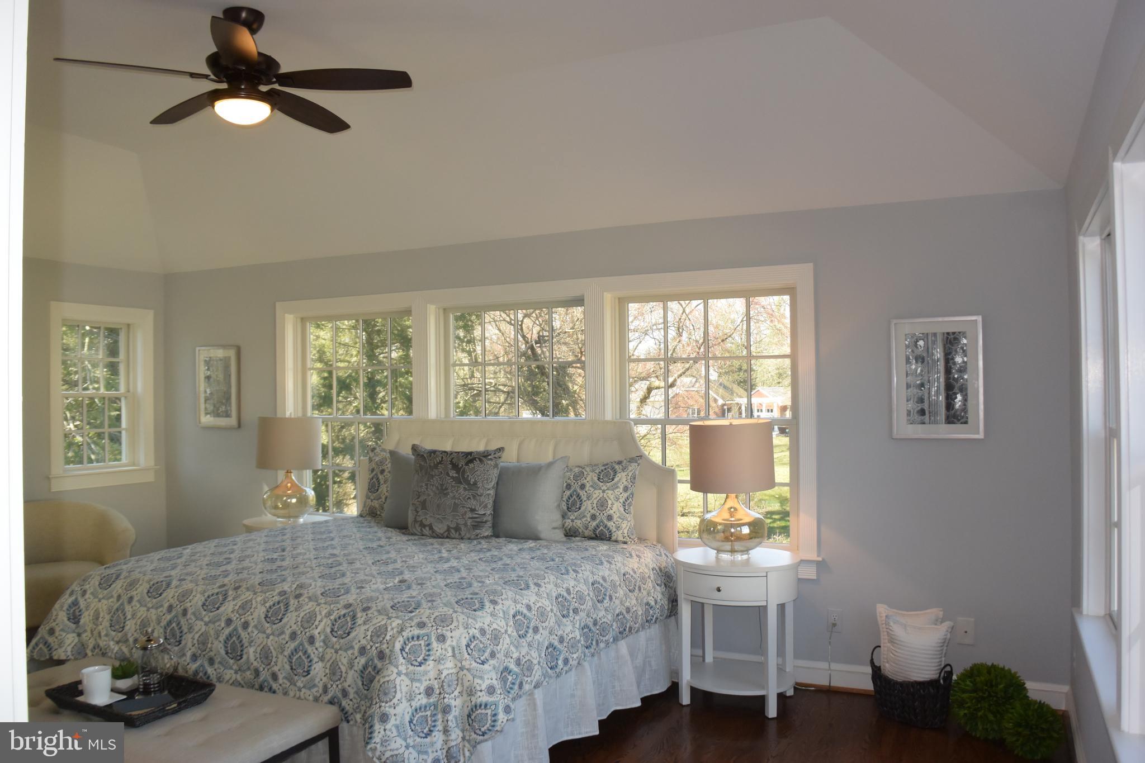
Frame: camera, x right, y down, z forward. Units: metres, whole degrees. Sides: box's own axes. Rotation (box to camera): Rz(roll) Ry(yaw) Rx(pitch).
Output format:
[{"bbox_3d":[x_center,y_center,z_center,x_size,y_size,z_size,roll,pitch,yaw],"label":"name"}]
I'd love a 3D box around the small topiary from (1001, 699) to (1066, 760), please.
[{"bbox_3d":[1.898,1.428,3.536,0.235,0.230,0.235,-1,-1,25],"label":"small topiary"}]

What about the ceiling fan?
[{"bbox_3d":[-1.231,-1.184,3.246,1.270,0.420,1.270,-1,0,25],"label":"ceiling fan"}]

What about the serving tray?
[{"bbox_3d":[-1.401,0.998,2.714,0.460,0.050,0.285,-1,0,25],"label":"serving tray"}]

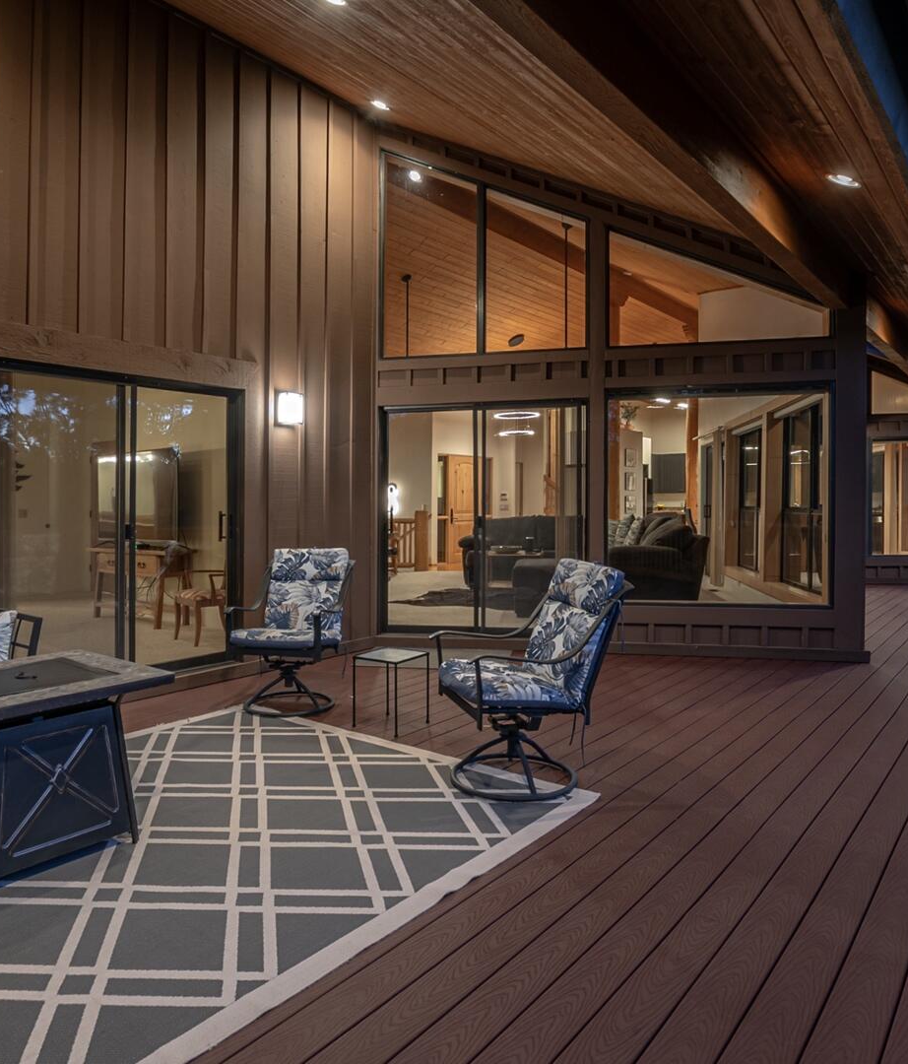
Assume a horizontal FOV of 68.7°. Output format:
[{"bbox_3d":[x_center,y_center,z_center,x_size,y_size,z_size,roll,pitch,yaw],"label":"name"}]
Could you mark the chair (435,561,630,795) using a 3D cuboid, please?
[{"bbox_3d":[0.345,0.645,3.180,0.780,0.980,0.630,0,1,-16],"label":"chair"}]

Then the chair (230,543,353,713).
[{"bbox_3d":[-1.060,0.600,4.420,0.630,0.980,0.760,1,1,14],"label":"chair"}]

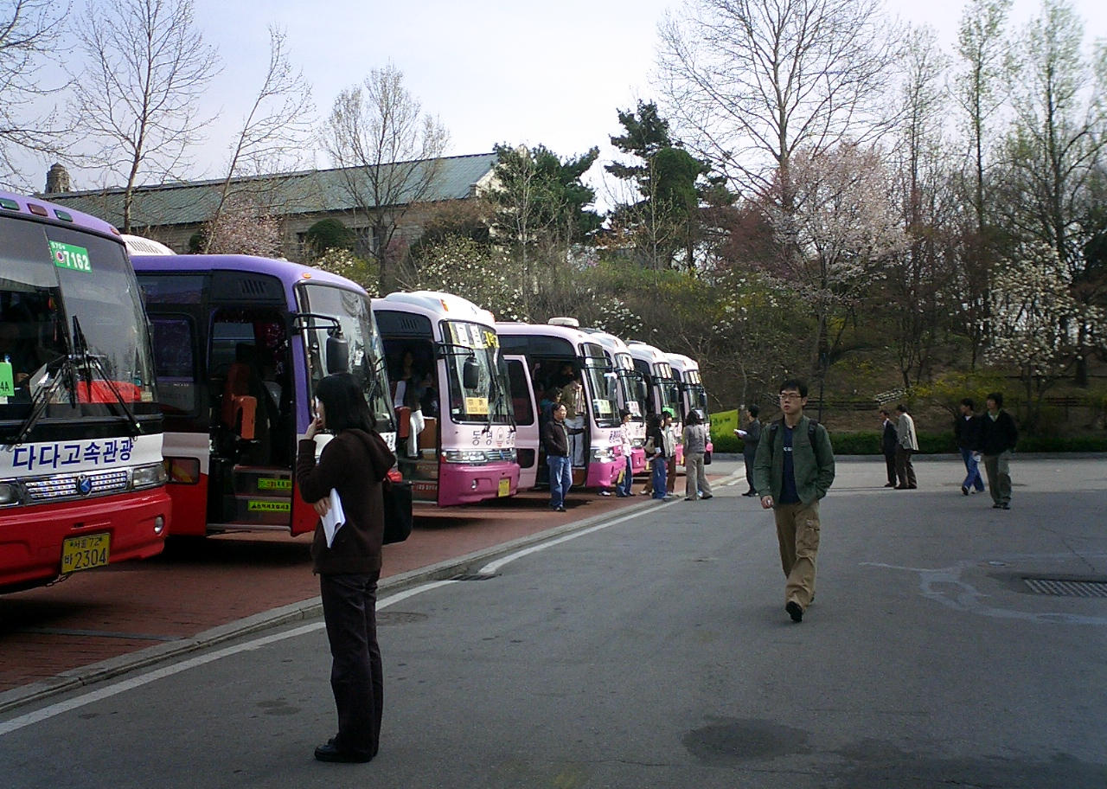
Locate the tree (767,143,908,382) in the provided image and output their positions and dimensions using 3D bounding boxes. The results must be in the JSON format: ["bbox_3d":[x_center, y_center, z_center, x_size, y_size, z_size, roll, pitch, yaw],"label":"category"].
[{"bbox_3d":[11.044,-5.094,46.000,5.500,9.300,5.300,1,-1,0],"label":"tree"}]

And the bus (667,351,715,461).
[{"bbox_3d":[-1.629,0.393,31.271,11.400,3.150,2.500,0,-1,16],"label":"bus"}]

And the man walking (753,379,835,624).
[{"bbox_3d":[1.775,0.783,8.750,0.600,1.760,0.550,0,-1,21],"label":"man walking"}]

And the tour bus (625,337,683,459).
[{"bbox_3d":[-2.629,0.323,27.671,11.400,3.150,2.500,0,-1,16],"label":"tour bus"}]

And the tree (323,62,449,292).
[{"bbox_3d":[-7.108,-9.081,50.000,5.400,9.900,5.200,1,-1,0],"label":"tree"}]

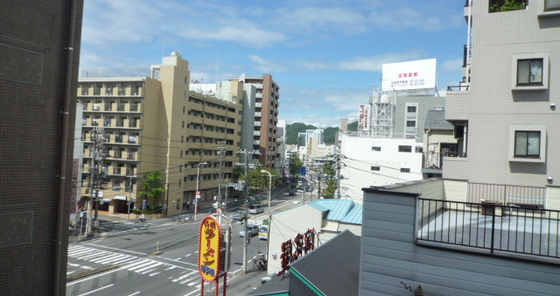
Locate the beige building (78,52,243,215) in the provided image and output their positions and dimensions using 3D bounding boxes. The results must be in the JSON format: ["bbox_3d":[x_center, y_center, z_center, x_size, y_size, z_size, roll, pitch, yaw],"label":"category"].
[{"bbox_3d":[-24.110,-2.674,89.650,18.500,30.600,32.500,2,-1,24],"label":"beige building"}]

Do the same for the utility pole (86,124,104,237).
[{"bbox_3d":[-25.113,4.592,54.971,1.700,14.600,1.200,2,-1,25],"label":"utility pole"}]

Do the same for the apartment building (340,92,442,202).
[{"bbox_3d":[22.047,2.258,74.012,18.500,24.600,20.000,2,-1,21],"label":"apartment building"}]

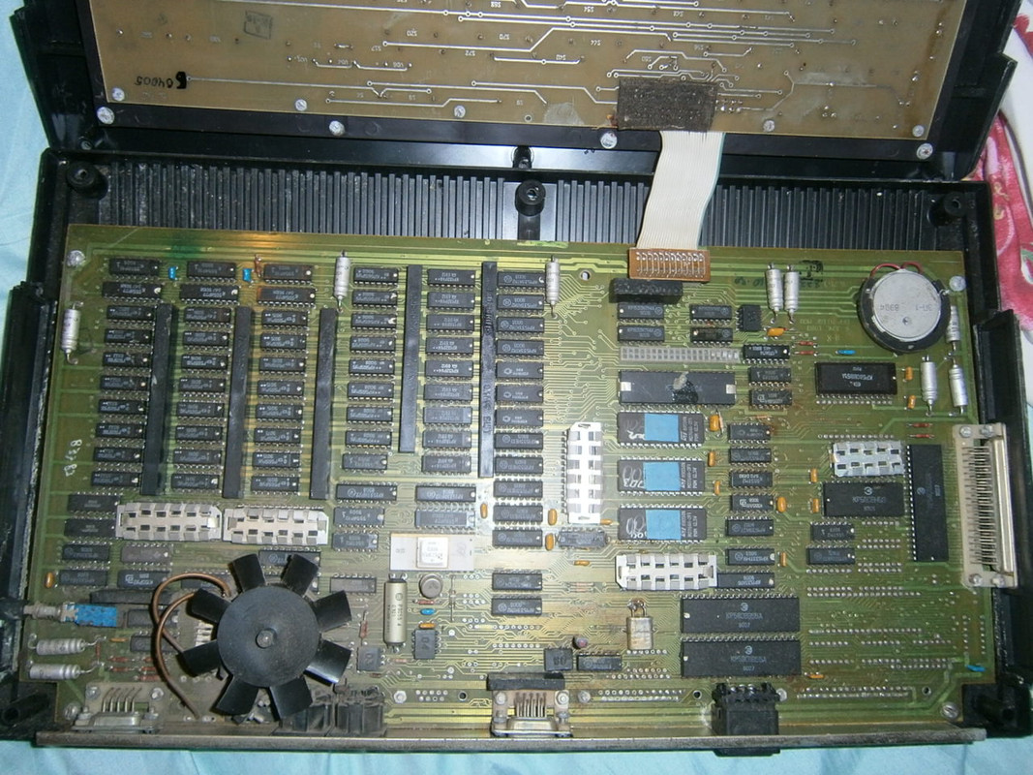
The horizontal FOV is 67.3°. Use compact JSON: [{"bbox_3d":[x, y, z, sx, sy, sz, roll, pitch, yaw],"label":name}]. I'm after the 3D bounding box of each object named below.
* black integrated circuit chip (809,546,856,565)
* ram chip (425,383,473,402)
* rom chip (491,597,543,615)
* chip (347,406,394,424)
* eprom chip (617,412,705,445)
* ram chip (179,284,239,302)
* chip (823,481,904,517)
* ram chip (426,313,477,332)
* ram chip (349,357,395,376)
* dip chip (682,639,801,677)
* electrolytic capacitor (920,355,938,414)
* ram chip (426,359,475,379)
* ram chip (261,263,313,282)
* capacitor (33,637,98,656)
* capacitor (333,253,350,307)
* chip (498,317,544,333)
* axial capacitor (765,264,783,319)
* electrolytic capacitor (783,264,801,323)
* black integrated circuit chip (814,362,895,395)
[{"bbox_3d":[0.133,0.071,0.327,0.020,0.004,0.007,1,83,-3],"label":"black integrated circuit chip"},{"bbox_3d":[-0.029,0.003,0.328,0.021,0.004,0.007,1,81,-3],"label":"ram chip"},{"bbox_3d":[0.000,0.089,0.315,0.021,0.004,0.007,1,81,-3],"label":"rom chip"},{"bbox_3d":[-0.062,0.011,0.328,0.019,0.004,0.008,1,82,-3],"label":"chip"},{"bbox_3d":[0.061,0.018,0.333,0.037,0.005,0.015,1,82,-3],"label":"eprom chip"},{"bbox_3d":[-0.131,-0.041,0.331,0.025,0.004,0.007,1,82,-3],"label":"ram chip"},{"bbox_3d":[0.149,0.048,0.334,0.035,0.005,0.015,1,82,-3],"label":"chip"},{"bbox_3d":[-0.028,-0.028,0.335,0.020,0.004,0.008,1,82,-3],"label":"ram chip"},{"bbox_3d":[-0.061,-0.008,0.331,0.019,0.004,0.008,1,82,-3],"label":"ram chip"},{"bbox_3d":[0.093,0.112,0.323,0.051,0.005,0.015,1,82,-3],"label":"dip chip"},{"bbox_3d":[0.180,-0.001,0.338,0.006,0.006,0.025,1,83,-3],"label":"electrolytic capacitor"},{"bbox_3d":[-0.028,-0.007,0.329,0.020,0.004,0.007,1,81,-3],"label":"ram chip"},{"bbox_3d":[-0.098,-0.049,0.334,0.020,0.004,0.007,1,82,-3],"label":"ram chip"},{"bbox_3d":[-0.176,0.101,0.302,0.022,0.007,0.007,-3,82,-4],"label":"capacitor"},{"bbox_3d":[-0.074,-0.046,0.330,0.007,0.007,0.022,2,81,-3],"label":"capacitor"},{"bbox_3d":[0.002,-0.027,0.334,0.020,0.004,0.007,1,83,-3],"label":"chip"},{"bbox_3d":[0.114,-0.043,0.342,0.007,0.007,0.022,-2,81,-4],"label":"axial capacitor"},{"bbox_3d":[0.121,-0.041,0.340,0.006,0.006,0.025,3,82,-2],"label":"electrolytic capacitor"},{"bbox_3d":[0.149,-0.004,0.341,0.036,0.005,0.014,1,82,-3],"label":"black integrated circuit chip"}]

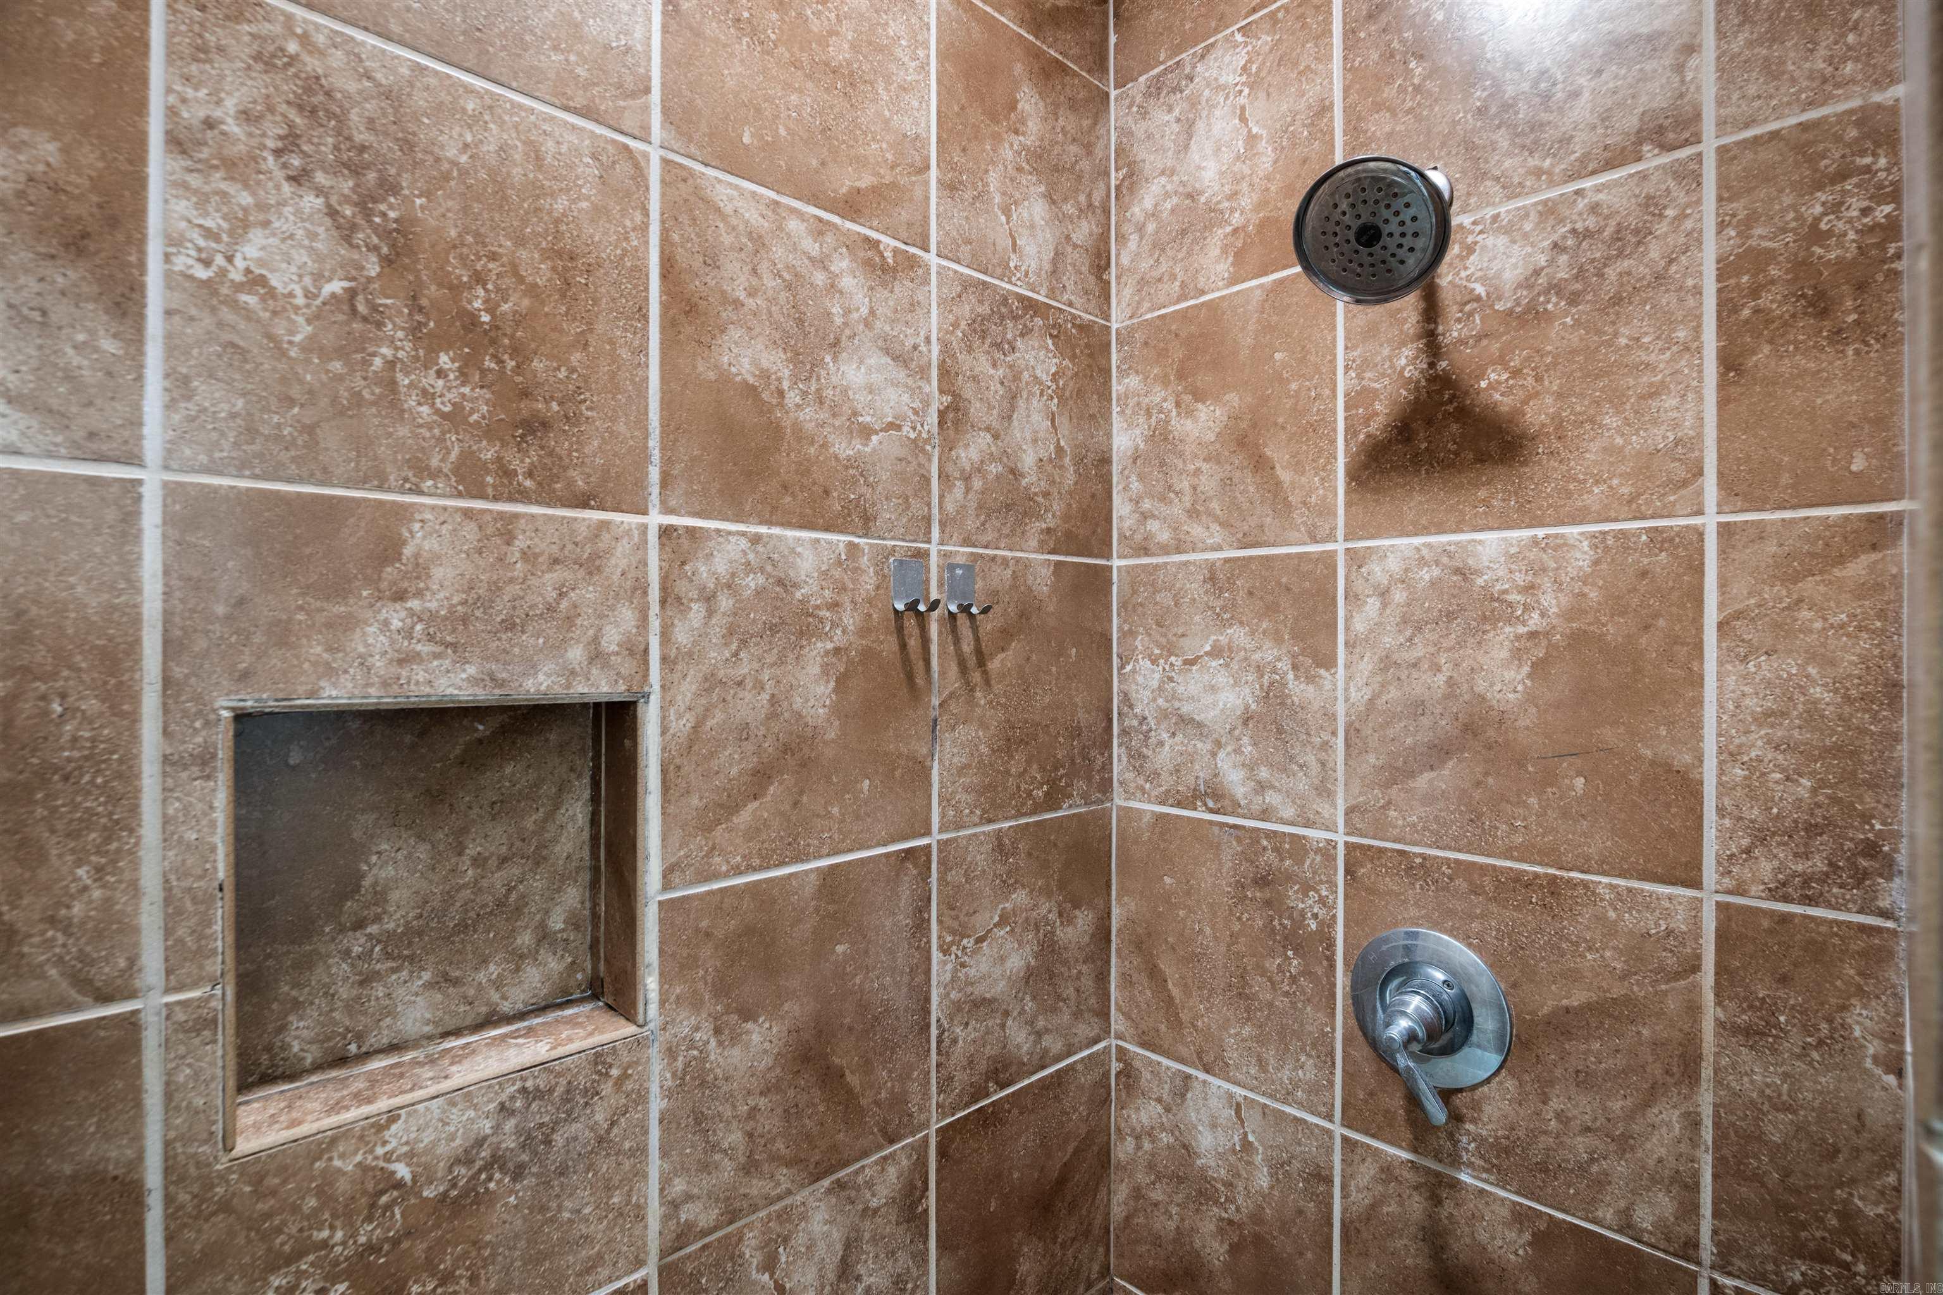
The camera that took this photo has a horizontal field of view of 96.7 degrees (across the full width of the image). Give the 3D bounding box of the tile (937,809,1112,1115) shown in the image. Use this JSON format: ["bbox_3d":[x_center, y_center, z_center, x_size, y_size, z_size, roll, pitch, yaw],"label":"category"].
[{"bbox_3d":[0.074,0.383,1.094,0.320,0.323,0.010,0,0,-43],"label":"tile"}]

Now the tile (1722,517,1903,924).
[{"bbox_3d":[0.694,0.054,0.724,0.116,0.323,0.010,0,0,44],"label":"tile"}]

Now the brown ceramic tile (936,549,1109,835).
[{"bbox_3d":[0.076,0.053,1.109,0.322,0.332,0.010,0,0,-42],"label":"brown ceramic tile"}]

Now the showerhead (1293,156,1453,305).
[{"bbox_3d":[0.399,-0.421,0.840,0.142,0.080,0.142,0,-44,49],"label":"showerhead"}]

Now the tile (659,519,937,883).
[{"bbox_3d":[-0.166,0.054,0.888,0.320,0.332,0.010,0,0,-42],"label":"tile"}]

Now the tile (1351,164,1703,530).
[{"bbox_3d":[0.538,-0.277,0.875,0.313,0.323,0.010,0,0,44],"label":"tile"}]

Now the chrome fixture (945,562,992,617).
[{"bbox_3d":[-0.002,-0.069,1.009,0.046,0.060,0.032,0,0,-42],"label":"chrome fixture"}]

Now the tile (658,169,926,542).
[{"bbox_3d":[-0.167,-0.281,0.886,0.320,0.326,0.010,0,0,-42],"label":"tile"}]

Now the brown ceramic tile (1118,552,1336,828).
[{"bbox_3d":[0.317,0.052,1.110,0.309,0.332,0.010,0,0,44],"label":"brown ceramic tile"}]

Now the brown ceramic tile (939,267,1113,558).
[{"bbox_3d":[0.075,-0.277,1.093,0.320,0.323,0.010,0,0,-43],"label":"brown ceramic tile"}]

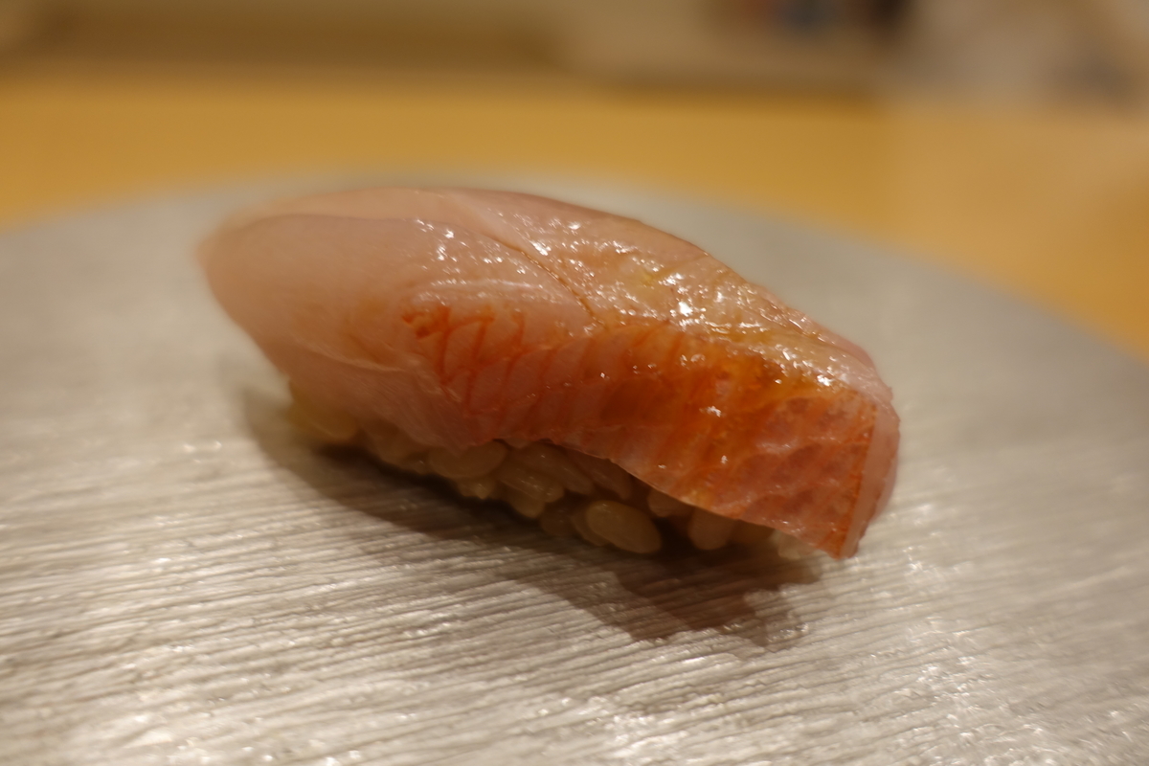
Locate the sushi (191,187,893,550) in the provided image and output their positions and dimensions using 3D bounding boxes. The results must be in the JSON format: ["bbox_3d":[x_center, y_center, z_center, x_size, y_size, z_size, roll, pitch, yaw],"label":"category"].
[{"bbox_3d":[-0.001,-0.003,0.093,0.073,0.027,0.029,16,36,18],"label":"sushi"}]

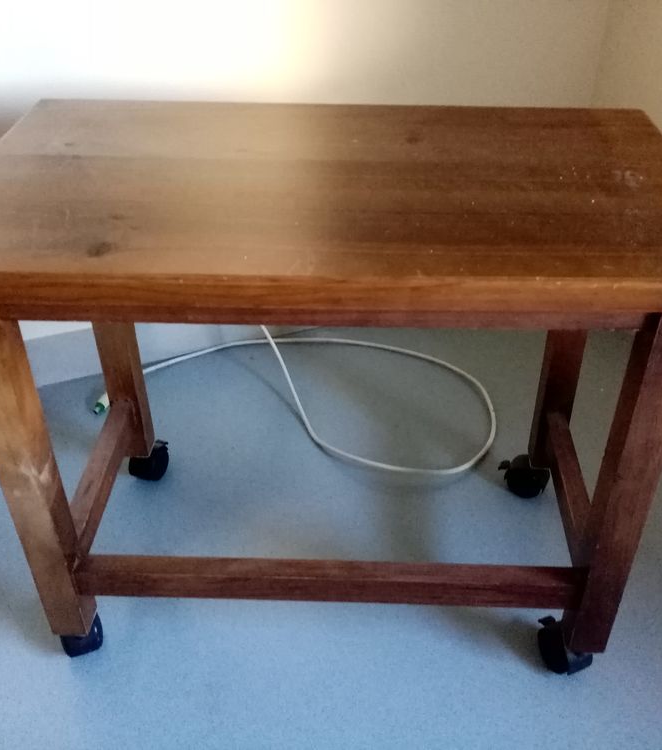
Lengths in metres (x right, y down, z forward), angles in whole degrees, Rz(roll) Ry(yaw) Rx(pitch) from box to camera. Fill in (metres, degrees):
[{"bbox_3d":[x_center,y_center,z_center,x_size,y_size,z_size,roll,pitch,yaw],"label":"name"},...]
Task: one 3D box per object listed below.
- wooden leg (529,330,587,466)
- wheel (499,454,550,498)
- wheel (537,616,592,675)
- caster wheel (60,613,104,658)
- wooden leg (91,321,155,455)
[{"bbox_3d":[0.302,-0.056,0.961,0.040,0.466,0.040,1,37,3],"label":"wooden leg"},{"bbox_3d":[0.290,0.154,1.132,0.064,0.060,0.041,8,37,11],"label":"wheel"},{"bbox_3d":[0.286,0.322,0.913,0.041,0.060,0.064,-14,38,-17],"label":"wheel"},{"bbox_3d":[-0.309,0.313,0.934,0.041,0.060,0.059,-13,38,-16],"label":"caster wheel"},{"bbox_3d":[-0.287,-0.071,0.991,0.040,0.466,0.040,2,37,2],"label":"wooden leg"}]

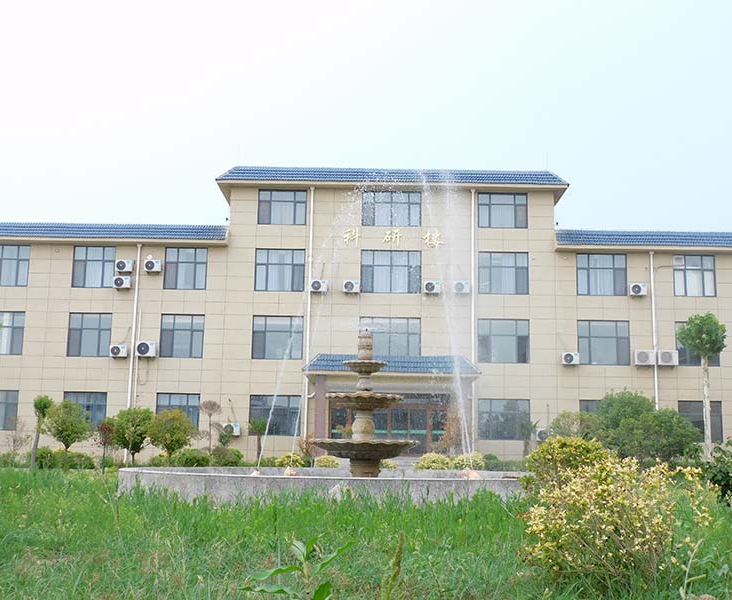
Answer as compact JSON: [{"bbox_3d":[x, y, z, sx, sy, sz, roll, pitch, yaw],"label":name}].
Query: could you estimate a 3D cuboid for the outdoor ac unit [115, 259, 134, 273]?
[{"bbox_3d":[-11.804,-1.651,45.210,0.790,0.560,0.300,1,-10,1],"label":"outdoor ac unit"}]

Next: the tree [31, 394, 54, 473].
[{"bbox_3d":[-11.559,4.692,32.646,0.680,2.630,0.650,1,-9,1],"label":"tree"}]

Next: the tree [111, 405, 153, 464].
[{"bbox_3d":[-10.159,5.960,40.263,1.816,2.540,1.816,1,-10,1],"label":"tree"}]

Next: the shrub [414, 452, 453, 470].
[{"bbox_3d":[2.511,6.186,34.415,1.416,0.981,1.400,1,-10,1],"label":"shrub"}]

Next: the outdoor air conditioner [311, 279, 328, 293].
[{"bbox_3d":[-2.297,-0.683,46.056,0.780,0.550,0.300,1,-10,1],"label":"outdoor air conditioner"}]

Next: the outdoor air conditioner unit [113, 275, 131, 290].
[{"bbox_3d":[-12.040,-0.864,45.615,0.800,0.560,0.300,1,-9,1],"label":"outdoor air conditioner unit"}]

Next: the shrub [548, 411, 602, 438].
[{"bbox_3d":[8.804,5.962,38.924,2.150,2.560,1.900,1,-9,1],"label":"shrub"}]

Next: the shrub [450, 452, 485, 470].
[{"bbox_3d":[3.926,6.282,35.408,1.324,0.833,1.258,1,-9,1],"label":"shrub"}]

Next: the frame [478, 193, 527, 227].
[{"bbox_3d":[6.949,-4.512,46.846,2.479,1.816,0.100,1,-10,1],"label":"frame"}]

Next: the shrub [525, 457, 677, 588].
[{"bbox_3d":[1.750,1.652,6.900,1.071,0.910,1.000,1,-10,1],"label":"shrub"}]

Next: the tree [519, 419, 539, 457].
[{"bbox_3d":[7.116,6.327,40.409,1.000,2.364,1.000,1,-9,1],"label":"tree"}]

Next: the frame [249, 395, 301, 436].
[{"bbox_3d":[-4.426,5.680,45.309,2.533,1.950,0.100,1,-10,1],"label":"frame"}]

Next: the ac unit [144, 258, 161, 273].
[{"bbox_3d":[-10.279,-1.615,44.745,0.793,0.571,0.300,1,-10,1],"label":"ac unit"}]

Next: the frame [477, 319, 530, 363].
[{"bbox_3d":[6.835,2.062,45.722,2.526,2.169,0.100,1,-10,1],"label":"frame"}]

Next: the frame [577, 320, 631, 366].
[{"bbox_3d":[11.342,2.037,44.098,2.428,2.101,0.110,1,-9,1],"label":"frame"}]

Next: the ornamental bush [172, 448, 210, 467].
[{"bbox_3d":[-7.368,6.696,39.020,1.608,0.843,1.500,1,-10,1],"label":"ornamental bush"}]

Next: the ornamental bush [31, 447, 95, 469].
[{"bbox_3d":[-13.447,7.053,40.918,2.850,0.903,1.300,1,-10,1],"label":"ornamental bush"}]

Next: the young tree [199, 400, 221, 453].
[{"bbox_3d":[-6.955,5.889,40.692,0.880,2.919,0.850,1,-9,1],"label":"young tree"}]

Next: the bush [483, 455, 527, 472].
[{"bbox_3d":[6.132,7.334,40.755,2.071,0.944,1.000,1,-10,1],"label":"bush"}]

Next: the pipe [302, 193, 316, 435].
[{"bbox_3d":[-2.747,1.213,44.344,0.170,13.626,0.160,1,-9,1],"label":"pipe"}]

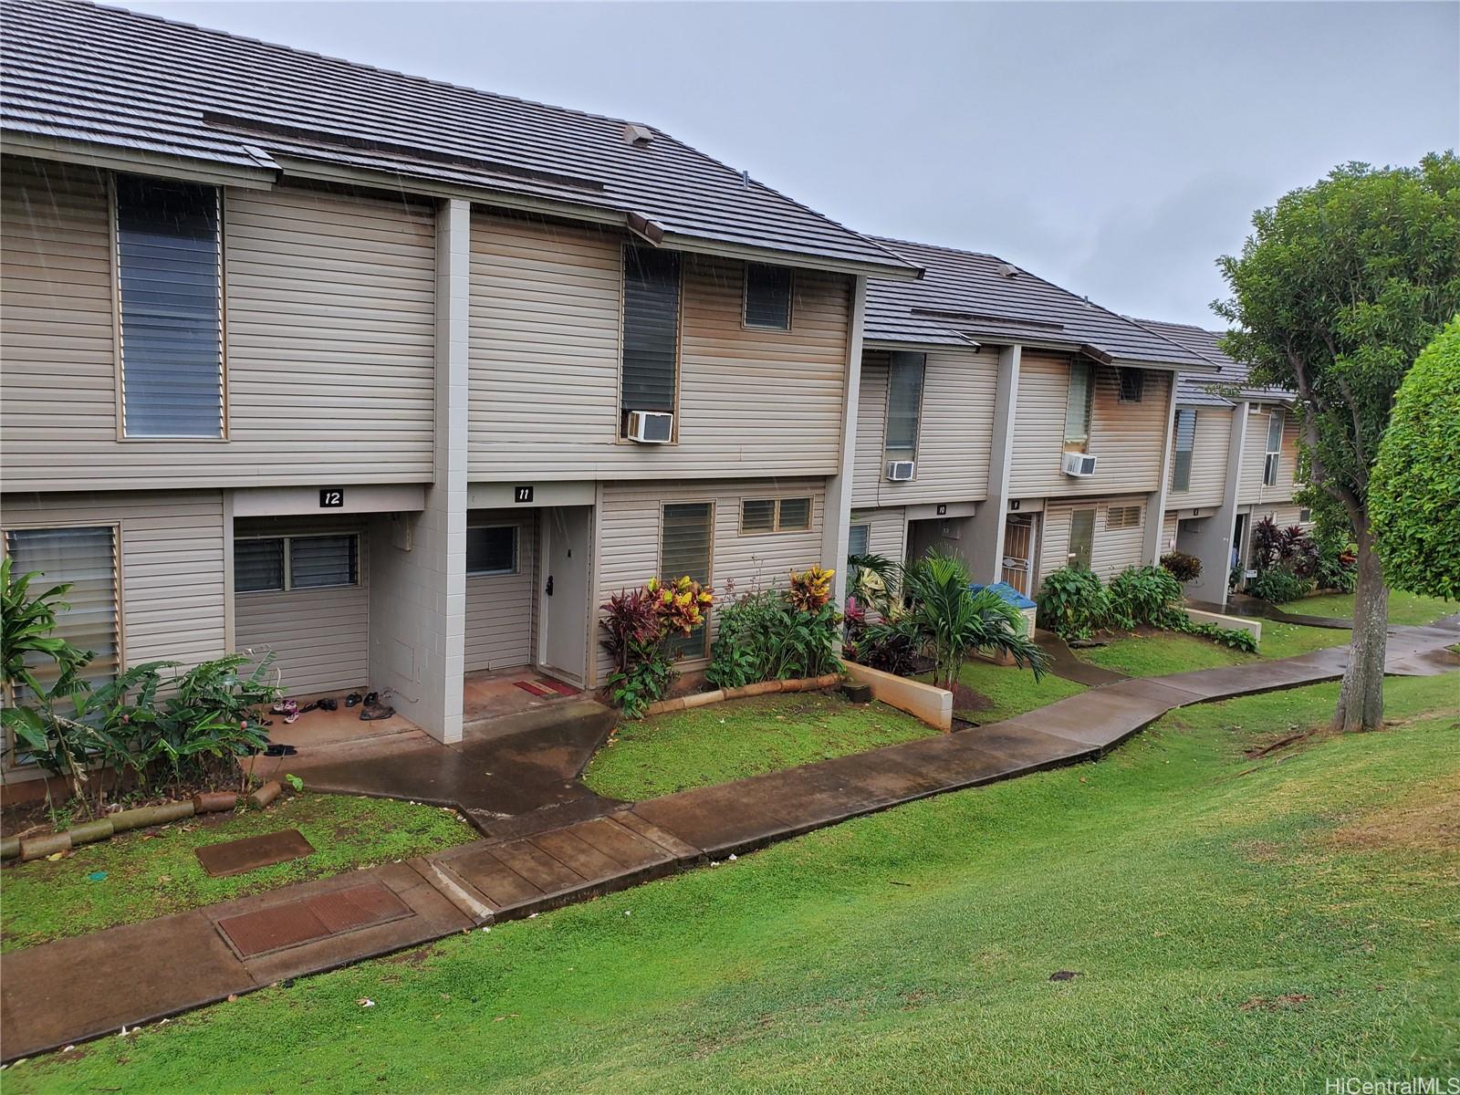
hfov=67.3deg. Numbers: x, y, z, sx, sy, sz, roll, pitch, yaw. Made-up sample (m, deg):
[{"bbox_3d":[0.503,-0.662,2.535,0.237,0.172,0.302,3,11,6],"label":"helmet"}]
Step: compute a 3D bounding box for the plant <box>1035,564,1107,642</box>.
[{"bbox_3d":[6.452,1.034,20.696,1.400,1.350,1.200,-4,11,-39],"label":"plant"}]

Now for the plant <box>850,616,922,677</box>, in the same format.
[{"bbox_3d":[2.246,1.462,15.896,1.050,0.900,0.950,-4,11,-39],"label":"plant"}]

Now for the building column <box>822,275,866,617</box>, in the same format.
[{"bbox_3d":[1.452,-0.904,14.534,0.200,5.200,0.300,-4,11,-39],"label":"building column"}]

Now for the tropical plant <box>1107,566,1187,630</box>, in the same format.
[{"bbox_3d":[8.443,0.986,22.291,1.550,1.200,1.300,-4,11,-39],"label":"tropical plant"}]

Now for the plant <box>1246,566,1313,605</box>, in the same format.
[{"bbox_3d":[14.678,0.983,29.318,1.700,0.880,1.300,-4,11,-39],"label":"plant"}]

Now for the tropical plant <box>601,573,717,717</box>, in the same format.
[{"bbox_3d":[-0.812,1.095,12.668,1.350,1.520,0.950,-4,11,-39],"label":"tropical plant"}]

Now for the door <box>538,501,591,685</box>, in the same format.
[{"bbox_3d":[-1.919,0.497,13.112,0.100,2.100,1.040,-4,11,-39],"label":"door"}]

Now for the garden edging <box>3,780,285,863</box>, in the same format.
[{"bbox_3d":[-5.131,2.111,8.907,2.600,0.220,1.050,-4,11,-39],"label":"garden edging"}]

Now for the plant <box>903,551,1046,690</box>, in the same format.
[{"bbox_3d":[3.368,1.040,15.232,1.800,2.000,1.700,-4,11,-39],"label":"plant"}]

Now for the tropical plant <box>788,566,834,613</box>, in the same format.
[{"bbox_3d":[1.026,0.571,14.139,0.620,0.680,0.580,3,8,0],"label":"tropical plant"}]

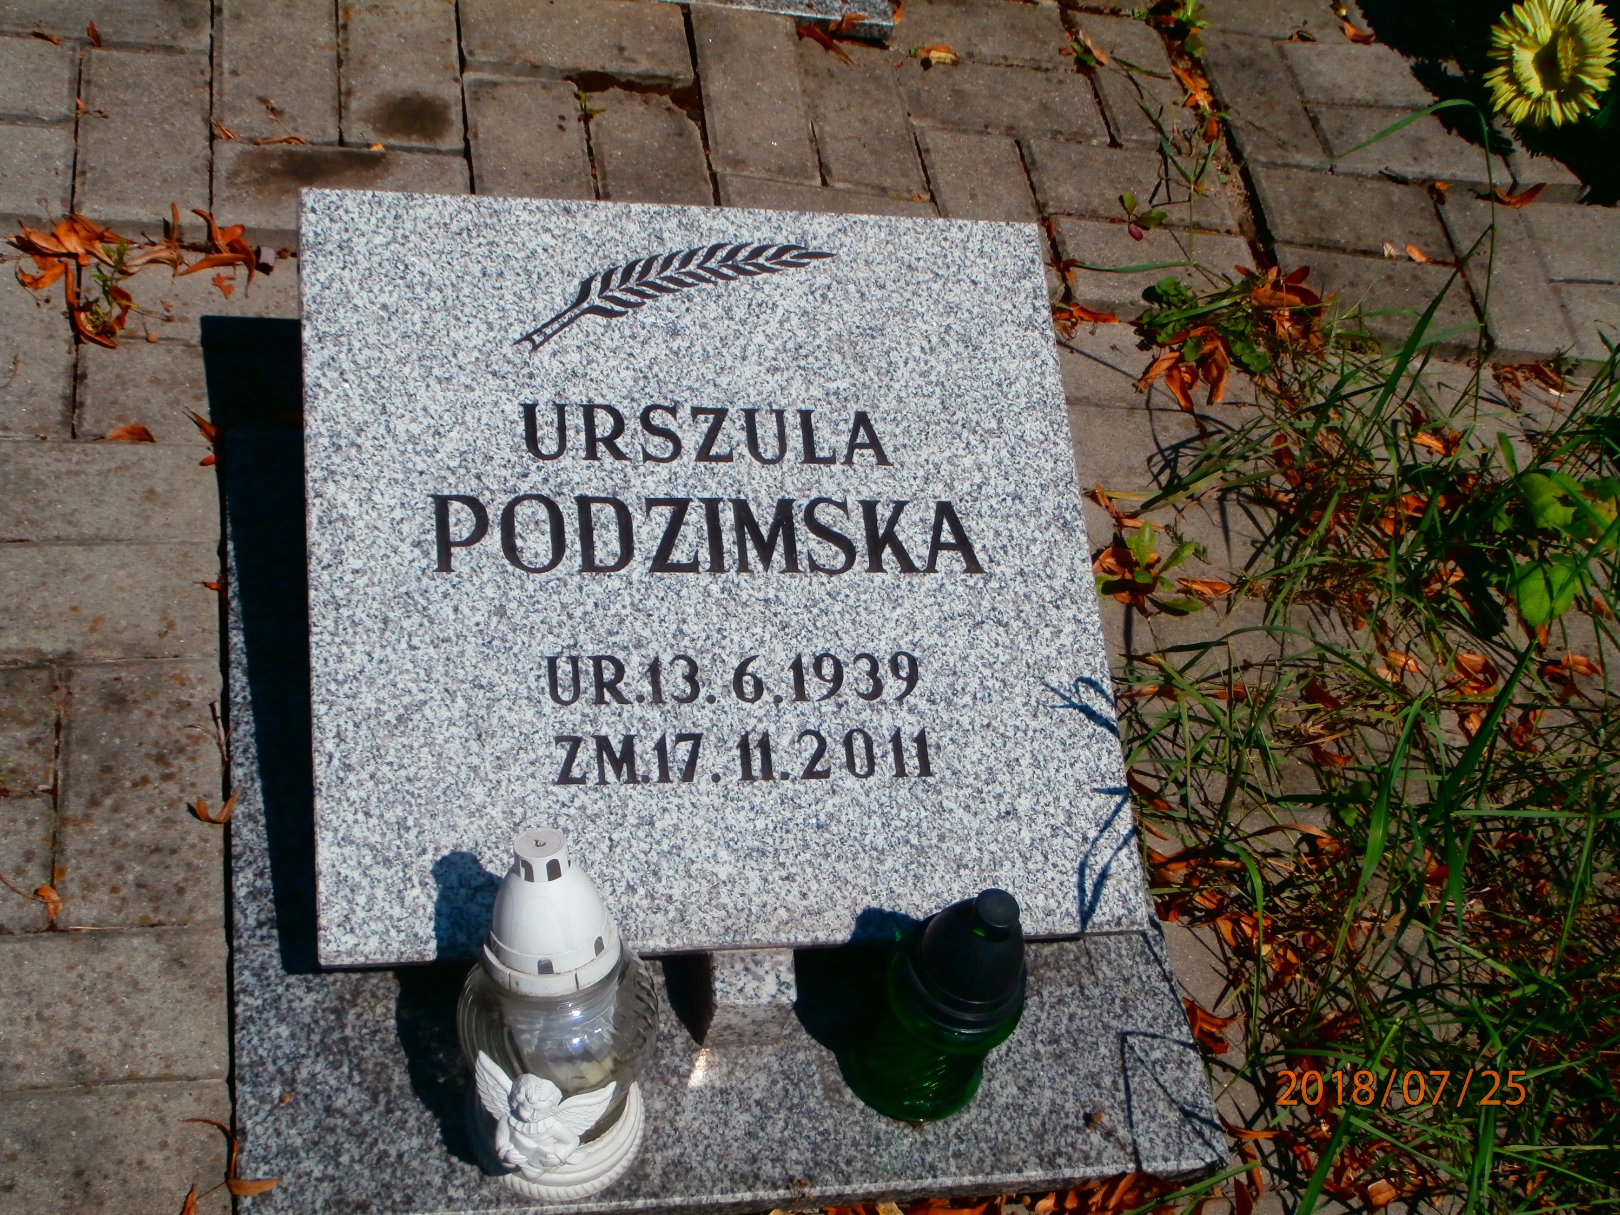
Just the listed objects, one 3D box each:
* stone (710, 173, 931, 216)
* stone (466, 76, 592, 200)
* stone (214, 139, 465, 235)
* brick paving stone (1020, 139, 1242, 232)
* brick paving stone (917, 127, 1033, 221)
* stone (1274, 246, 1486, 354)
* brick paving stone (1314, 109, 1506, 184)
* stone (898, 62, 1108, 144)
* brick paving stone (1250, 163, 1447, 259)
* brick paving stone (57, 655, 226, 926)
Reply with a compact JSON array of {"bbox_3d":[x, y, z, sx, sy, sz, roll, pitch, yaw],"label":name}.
[{"bbox_3d":[0.014,-0.309,1.912,0.200,0.060,0.100,3,51,-16],"label":"stone"},{"bbox_3d":[-0.237,-0.350,1.843,0.100,0.060,0.200,1,53,-17],"label":"stone"},{"bbox_3d":[-0.376,-0.309,1.765,0.200,0.060,0.100,0,52,-19],"label":"stone"},{"bbox_3d":[0.289,-0.374,2.064,0.200,0.060,0.100,2,54,-19],"label":"brick paving stone"},{"bbox_3d":[0.150,-0.331,1.956,0.100,0.060,0.200,2,52,-18],"label":"brick paving stone"},{"bbox_3d":[0.526,-0.274,2.079,0.200,0.060,0.100,4,51,-16],"label":"stone"},{"bbox_3d":[0.595,-0.446,2.233,0.200,0.060,0.100,2,51,-17],"label":"brick paving stone"},{"bbox_3d":[0.172,-0.459,2.085,0.200,0.060,0.100,1,55,-20],"label":"stone"},{"bbox_3d":[0.515,-0.360,2.141,0.200,0.060,0.100,4,51,-16],"label":"brick paving stone"},{"bbox_3d":[-0.428,0.133,1.412,0.100,0.060,0.200,-1,52,-16],"label":"brick paving stone"}]

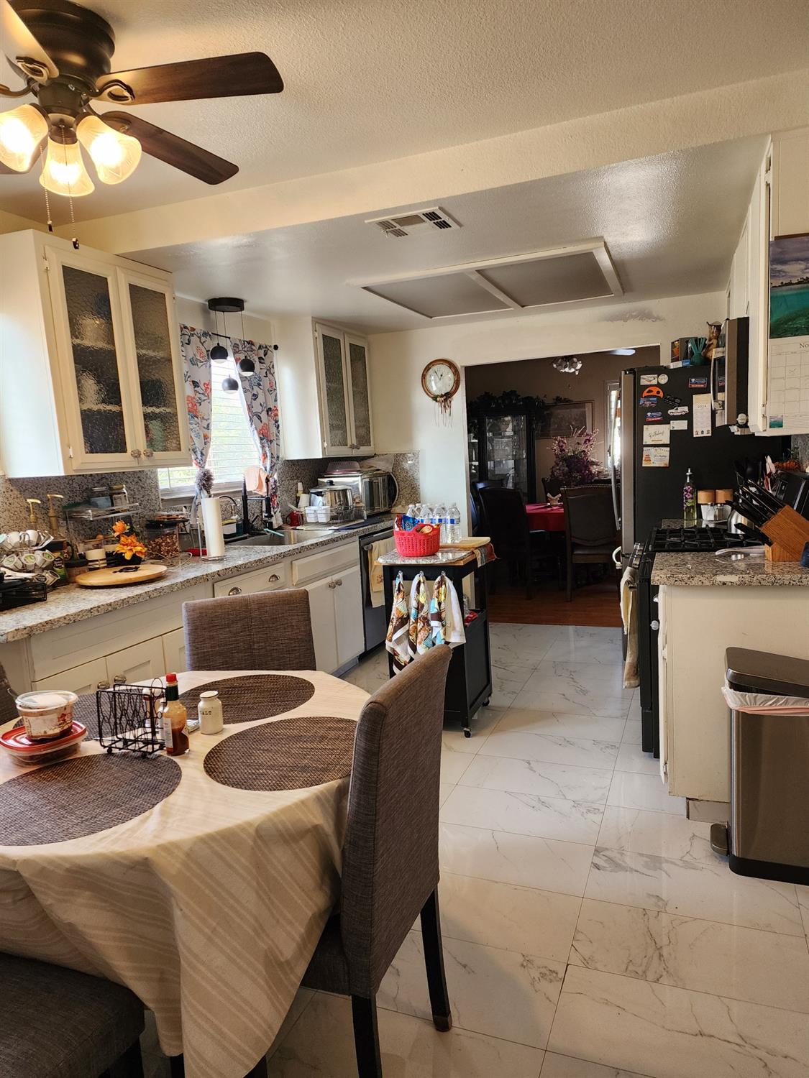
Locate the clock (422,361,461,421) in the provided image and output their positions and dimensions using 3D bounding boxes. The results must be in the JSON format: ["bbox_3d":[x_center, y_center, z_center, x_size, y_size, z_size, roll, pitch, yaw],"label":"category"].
[{"bbox_3d":[0.284,-1.172,5.661,0.315,0.490,0.055,-1,8,22],"label":"clock"}]

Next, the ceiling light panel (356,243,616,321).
[{"bbox_3d":[0.560,-1.518,4.375,1.400,0.030,1.370,-1,8,22],"label":"ceiling light panel"}]

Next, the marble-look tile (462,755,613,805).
[{"bbox_3d":[0.562,1.024,3.057,0.611,0.010,0.318,0,8,22],"label":"marble-look tile"}]

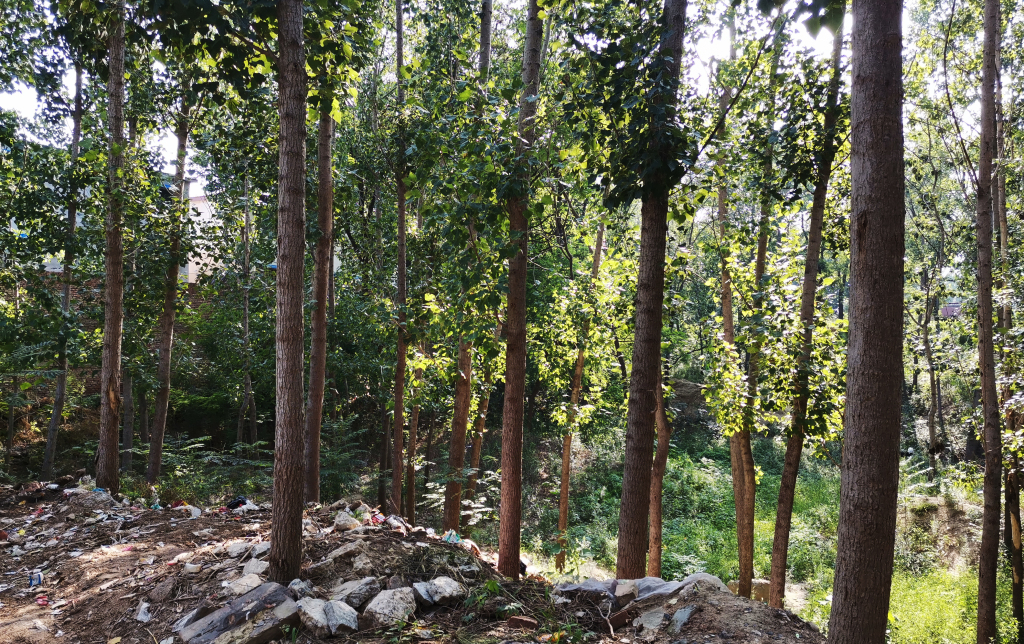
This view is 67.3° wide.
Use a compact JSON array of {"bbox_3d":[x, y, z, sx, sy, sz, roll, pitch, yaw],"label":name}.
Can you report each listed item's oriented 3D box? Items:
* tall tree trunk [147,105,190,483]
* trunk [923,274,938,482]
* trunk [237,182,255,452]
[{"bbox_3d":[-4.002,-0.328,9.000,0.158,4.453,0.146,5,0,0],"label":"tall tree trunk"},{"bbox_3d":[6.810,0.918,12.500,0.228,3.381,0.146,0,0,0],"label":"trunk"},{"bbox_3d":[-4.335,-0.098,12.500,0.163,4.275,0.130,1,0,0],"label":"trunk"}]

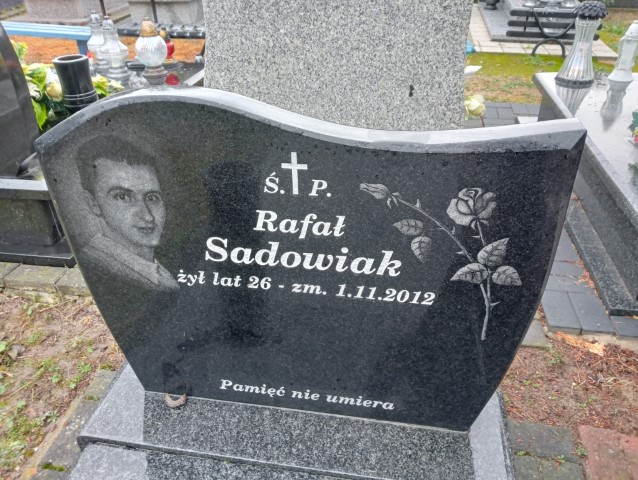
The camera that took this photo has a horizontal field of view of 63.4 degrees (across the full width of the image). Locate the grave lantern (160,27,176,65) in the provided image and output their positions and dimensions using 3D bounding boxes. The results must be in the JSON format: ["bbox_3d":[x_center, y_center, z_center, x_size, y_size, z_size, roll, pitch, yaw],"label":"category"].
[{"bbox_3d":[-0.977,-1.249,3.321,0.092,0.217,0.092,5,32,8],"label":"grave lantern"}]

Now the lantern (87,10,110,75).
[{"bbox_3d":[-1.328,-1.180,3.117,0.162,0.369,0.162,5,32,8],"label":"lantern"}]

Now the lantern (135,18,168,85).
[{"bbox_3d":[-0.951,-1.074,2.947,0.182,0.356,0.182,5,32,8],"label":"lantern"}]

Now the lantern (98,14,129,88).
[{"bbox_3d":[-1.174,-1.081,2.955,0.162,0.370,0.162,5,32,8],"label":"lantern"}]

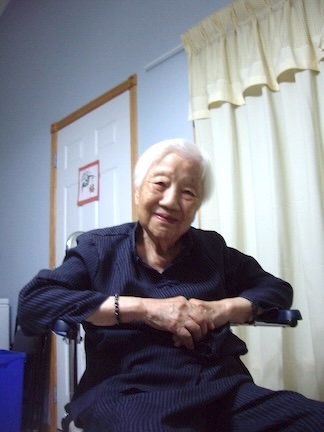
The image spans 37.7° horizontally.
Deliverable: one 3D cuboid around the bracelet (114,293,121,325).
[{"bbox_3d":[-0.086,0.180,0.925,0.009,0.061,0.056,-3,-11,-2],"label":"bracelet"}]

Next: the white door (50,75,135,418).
[{"bbox_3d":[-0.427,0.299,2.895,0.060,2.070,0.870,9,-16,-43],"label":"white door"}]

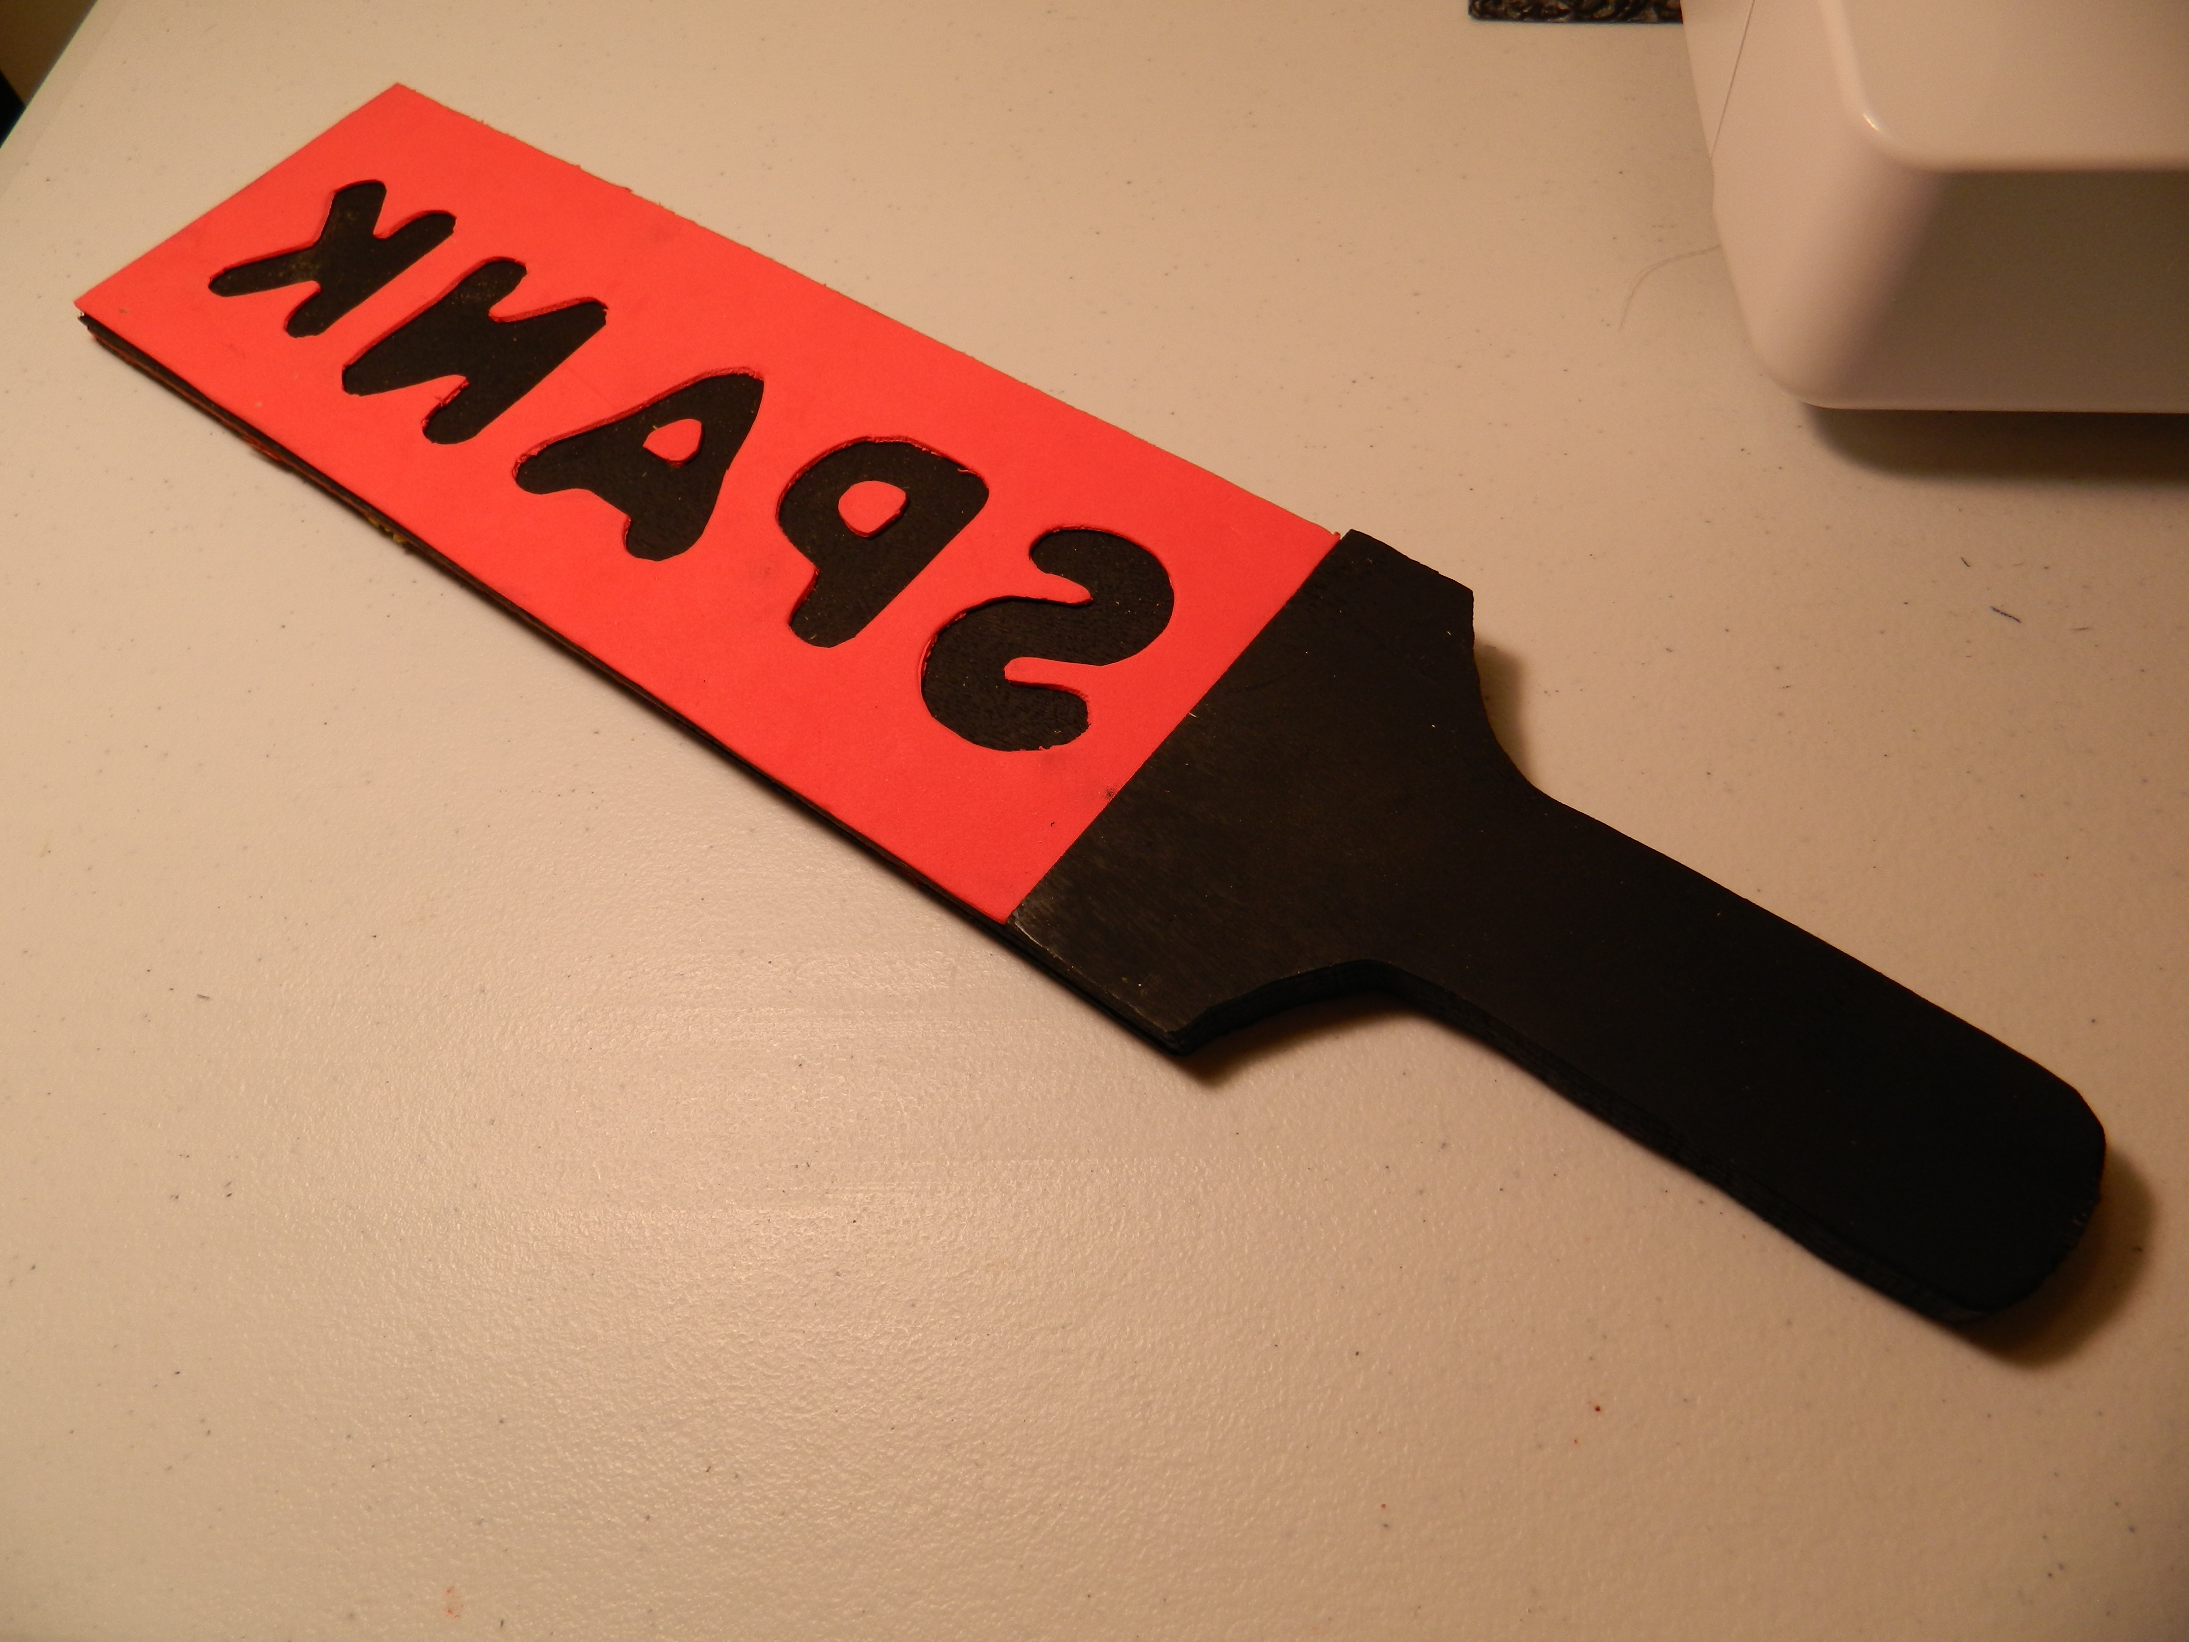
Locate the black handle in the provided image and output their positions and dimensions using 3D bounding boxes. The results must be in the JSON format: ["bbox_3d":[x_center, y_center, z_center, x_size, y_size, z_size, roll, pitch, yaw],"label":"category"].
[{"bbox_3d":[0.070,0.020,0.231,0.140,0.011,0.093,31,67,24],"label":"black handle"}]

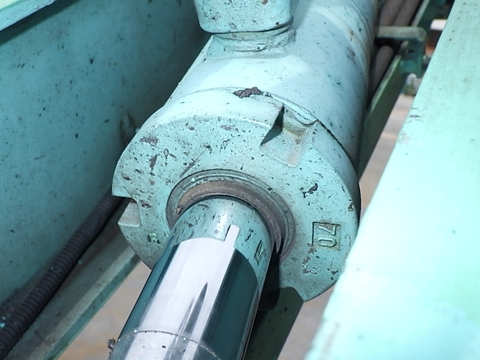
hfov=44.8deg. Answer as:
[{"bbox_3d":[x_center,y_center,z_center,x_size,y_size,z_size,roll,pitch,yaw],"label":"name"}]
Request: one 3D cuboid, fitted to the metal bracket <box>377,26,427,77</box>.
[{"bbox_3d":[0.197,-0.165,0.740,0.070,0.054,0.031,9,40,15],"label":"metal bracket"}]

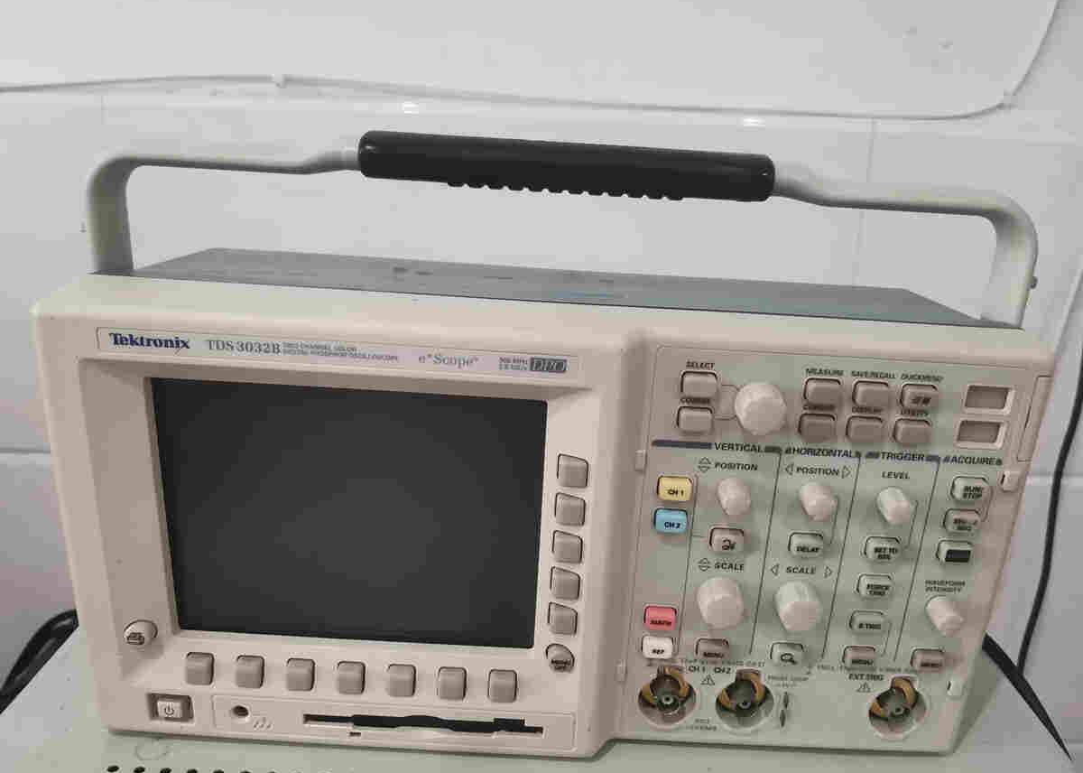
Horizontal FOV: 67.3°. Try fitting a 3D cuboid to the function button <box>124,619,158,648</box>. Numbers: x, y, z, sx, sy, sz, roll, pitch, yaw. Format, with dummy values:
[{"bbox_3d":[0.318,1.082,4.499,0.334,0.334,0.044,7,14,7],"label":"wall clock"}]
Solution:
[{"bbox_3d":[-0.155,0.096,0.315,0.011,0.011,0.004,-1,18,-13],"label":"function button"}]

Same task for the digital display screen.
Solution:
[{"bbox_3d":[-0.072,0.051,0.311,0.143,0.106,0.007,3,18,0],"label":"digital display screen"}]

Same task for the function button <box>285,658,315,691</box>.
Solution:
[{"bbox_3d":[-0.095,0.113,0.319,0.011,0.013,0.004,3,4,0],"label":"function button"}]

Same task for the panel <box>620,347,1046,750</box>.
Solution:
[{"bbox_3d":[0.105,0.071,0.307,0.136,0.167,0.020,3,18,0],"label":"panel"}]

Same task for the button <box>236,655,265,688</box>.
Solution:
[{"bbox_3d":[-0.116,0.114,0.324,0.011,0.012,0.004,3,18,0],"label":"button"}]

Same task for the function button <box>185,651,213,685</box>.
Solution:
[{"bbox_3d":[-0.137,0.112,0.324,0.011,0.012,0.004,3,18,0],"label":"function button"}]

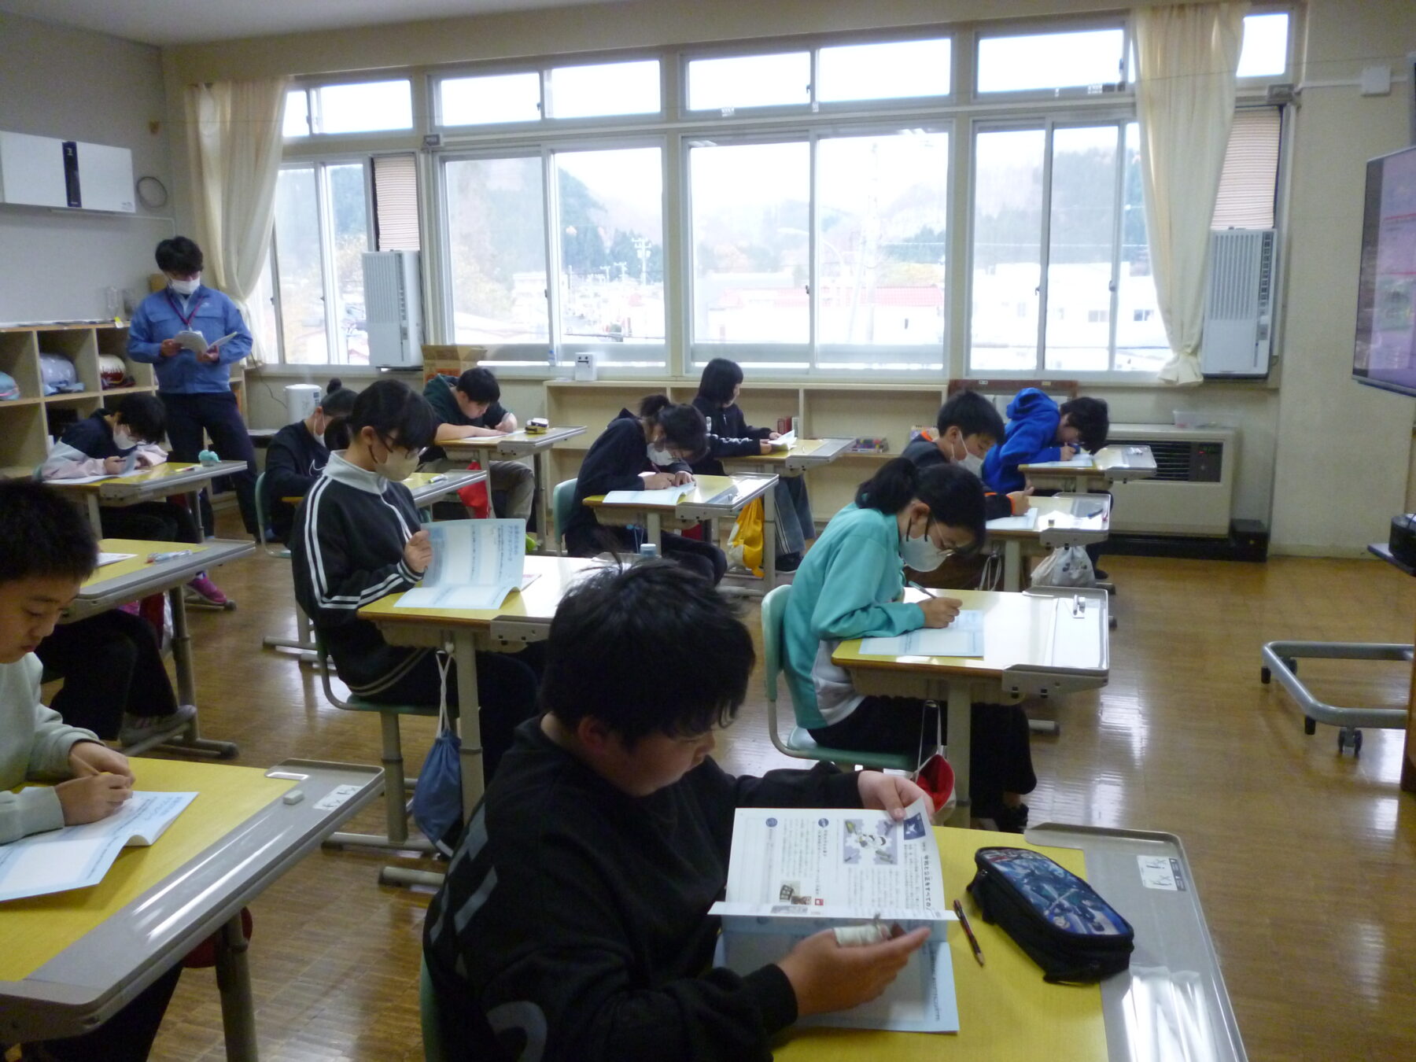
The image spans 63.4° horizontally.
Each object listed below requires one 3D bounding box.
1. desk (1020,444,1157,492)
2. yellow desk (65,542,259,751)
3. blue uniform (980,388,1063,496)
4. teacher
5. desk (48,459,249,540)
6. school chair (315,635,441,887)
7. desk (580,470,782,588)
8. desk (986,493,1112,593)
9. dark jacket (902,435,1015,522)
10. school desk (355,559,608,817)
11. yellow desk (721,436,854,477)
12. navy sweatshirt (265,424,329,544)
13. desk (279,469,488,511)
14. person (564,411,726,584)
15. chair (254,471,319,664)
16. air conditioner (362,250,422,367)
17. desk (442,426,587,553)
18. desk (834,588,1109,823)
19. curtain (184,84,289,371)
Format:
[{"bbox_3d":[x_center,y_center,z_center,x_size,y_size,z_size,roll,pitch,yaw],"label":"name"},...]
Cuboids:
[{"bbox_3d":[1.650,0.005,5.042,0.540,0.689,0.630,3,13,18],"label":"desk"},{"bbox_3d":[-1.739,0.414,3.318,0.565,0.661,0.660,3,12,17],"label":"yellow desk"},{"bbox_3d":[1.342,-0.351,4.893,0.390,0.535,0.460,3,12,18],"label":"blue uniform"},{"bbox_3d":[-2.865,-0.777,6.500,0.640,1.730,0.450,-6,13,-23],"label":"teacher"},{"bbox_3d":[-2.395,0.081,4.945,0.540,0.688,0.630,3,13,16],"label":"desk"},{"bbox_3d":[-0.749,0.425,2.965,0.435,0.730,0.370,3,12,18],"label":"school chair"},{"bbox_3d":[-0.071,0.181,4.191,0.530,0.680,0.645,2,12,17],"label":"desk"},{"bbox_3d":[1.051,0.250,3.906,0.565,0.663,0.660,3,12,19],"label":"desk"},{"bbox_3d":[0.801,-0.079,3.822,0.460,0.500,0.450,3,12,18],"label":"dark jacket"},{"bbox_3d":[-0.444,0.477,2.879,0.540,0.724,0.630,3,13,16],"label":"school desk"},{"bbox_3d":[0.379,-0.069,5.479,0.540,0.684,0.630,3,13,17],"label":"yellow desk"},{"bbox_3d":[-1.579,-0.215,4.715,0.470,0.520,0.440,5,13,26],"label":"navy sweatshirt"},{"bbox_3d":[-1.286,0.132,4.679,0.565,0.666,0.660,2,12,13],"label":"desk"},{"bbox_3d":[-0.204,-0.009,4.196,0.630,0.875,0.460,3,12,18],"label":"person"},{"bbox_3d":[-1.602,0.101,4.750,0.430,0.710,0.380,2,12,13],"label":"chair"},{"bbox_3d":[-2.068,-1.448,7.518,0.335,0.750,0.230,3,13,18],"label":"air conditioner"},{"bbox_3d":[-1.020,-0.170,6.107,0.565,0.691,0.660,3,12,17],"label":"desk"},{"bbox_3d":[0.623,0.514,2.689,0.565,0.635,0.660,3,12,18],"label":"desk"},{"bbox_3d":[-3.002,-1.992,7.530,0.750,1.800,0.220,3,13,18],"label":"curtain"}]

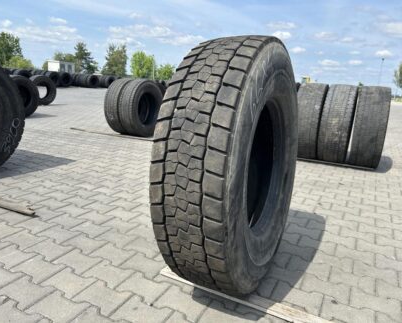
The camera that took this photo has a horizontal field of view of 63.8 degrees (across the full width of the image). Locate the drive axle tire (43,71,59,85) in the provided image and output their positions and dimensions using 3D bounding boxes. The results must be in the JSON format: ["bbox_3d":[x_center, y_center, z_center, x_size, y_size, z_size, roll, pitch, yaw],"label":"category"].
[{"bbox_3d":[-11.104,-6.147,24.200,0.330,1.030,1.030,9,14,26],"label":"drive axle tire"}]

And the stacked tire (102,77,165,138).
[{"bbox_3d":[-1.185,-0.967,5.857,0.600,1.010,1.010,9,14,24],"label":"stacked tire"}]

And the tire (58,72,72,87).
[{"bbox_3d":[-9.892,-5.991,23.700,0.300,1.020,1.020,10,15,26],"label":"tire"}]

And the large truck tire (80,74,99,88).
[{"bbox_3d":[-8.771,-6.469,26.200,0.360,1.030,1.030,9,14,26],"label":"large truck tire"}]

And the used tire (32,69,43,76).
[{"bbox_3d":[-12.585,-6.498,25.000,0.330,1.030,1.030,9,14,26],"label":"used tire"}]

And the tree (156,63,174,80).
[{"bbox_3d":[-5.787,-14.472,54.212,3.690,3.937,3.690,2,14,-7],"label":"tree"}]

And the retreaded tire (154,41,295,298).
[{"bbox_3d":[0.180,0.018,1.377,0.295,1.020,1.020,6,13,26],"label":"retreaded tire"}]

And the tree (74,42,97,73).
[{"bbox_3d":[-18.054,-15.296,50.087,3.874,5.956,3.874,-1,14,-19],"label":"tree"}]

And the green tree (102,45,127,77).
[{"bbox_3d":[-14.013,-15.882,52.971,4.261,6.245,4.261,0,14,-15],"label":"green tree"}]

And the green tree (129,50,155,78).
[{"bbox_3d":[-9.955,-16.371,55.000,3.900,5.000,3.800,3,12,0],"label":"green tree"}]

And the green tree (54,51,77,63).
[{"bbox_3d":[-23.260,-16.267,55.075,4.431,4.881,4.431,-2,15,-22],"label":"green tree"}]

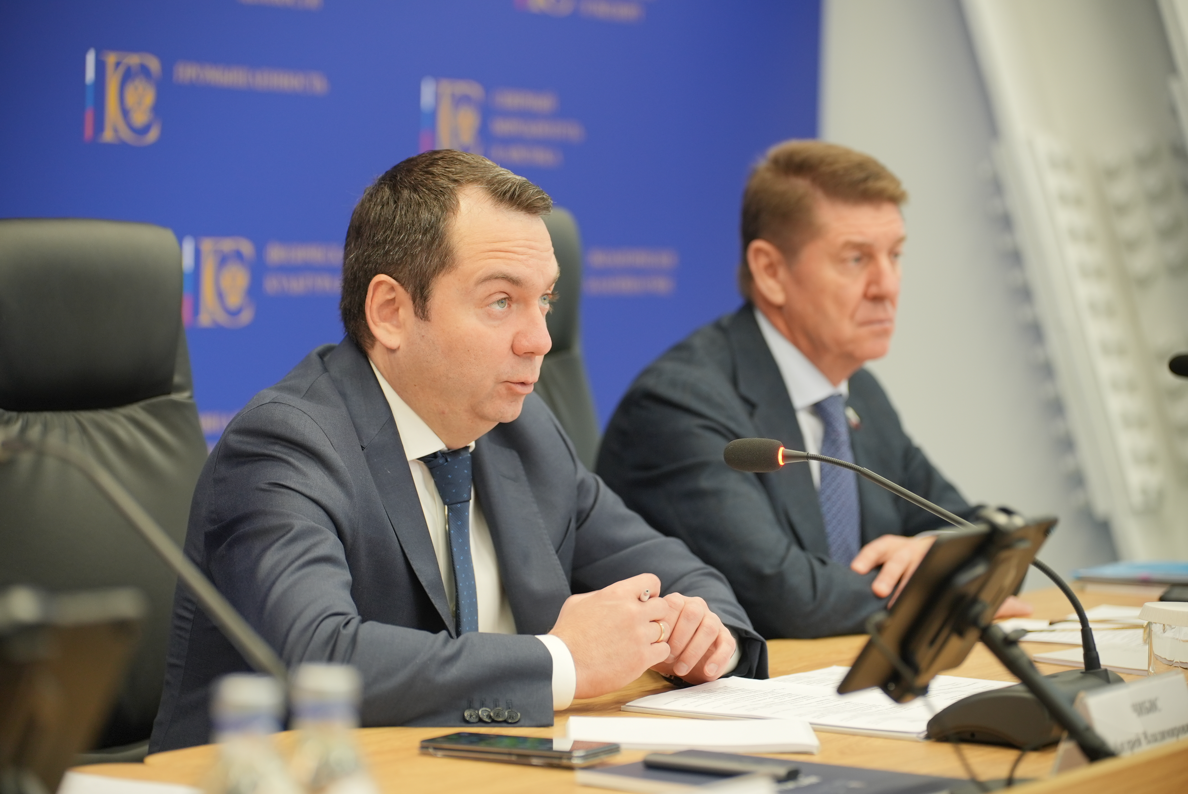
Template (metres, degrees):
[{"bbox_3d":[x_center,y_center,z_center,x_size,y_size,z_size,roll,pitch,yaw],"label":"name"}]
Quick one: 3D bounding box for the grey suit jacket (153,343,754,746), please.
[{"bbox_3d":[-0.128,0.226,2.900,0.510,0.570,0.570,3,3,38],"label":"grey suit jacket"}]

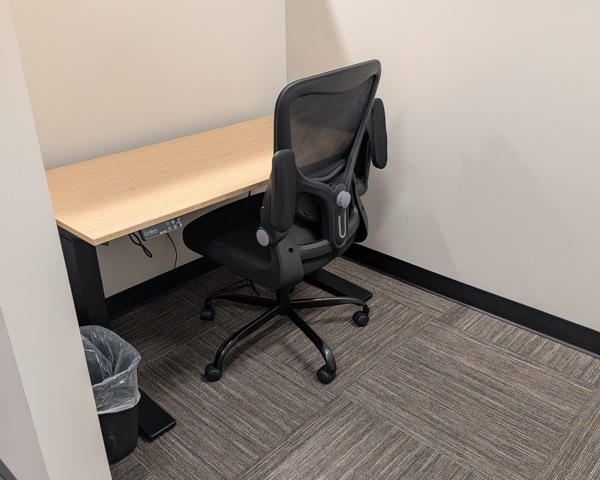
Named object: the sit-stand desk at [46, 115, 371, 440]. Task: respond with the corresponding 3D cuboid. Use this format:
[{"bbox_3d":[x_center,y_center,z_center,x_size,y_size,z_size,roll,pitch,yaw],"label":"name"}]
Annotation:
[{"bbox_3d":[-0.300,0.018,2.120,0.695,0.665,1.250,22,33,38],"label":"sit-stand desk"}]

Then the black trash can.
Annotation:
[{"bbox_3d":[-0.597,0.454,1.619,0.297,0.315,0.217,22,33,38],"label":"black trash can"}]

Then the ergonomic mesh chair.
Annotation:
[{"bbox_3d":[-0.082,-0.081,1.922,0.700,1.010,0.710,14,29,27],"label":"ergonomic mesh chair"}]

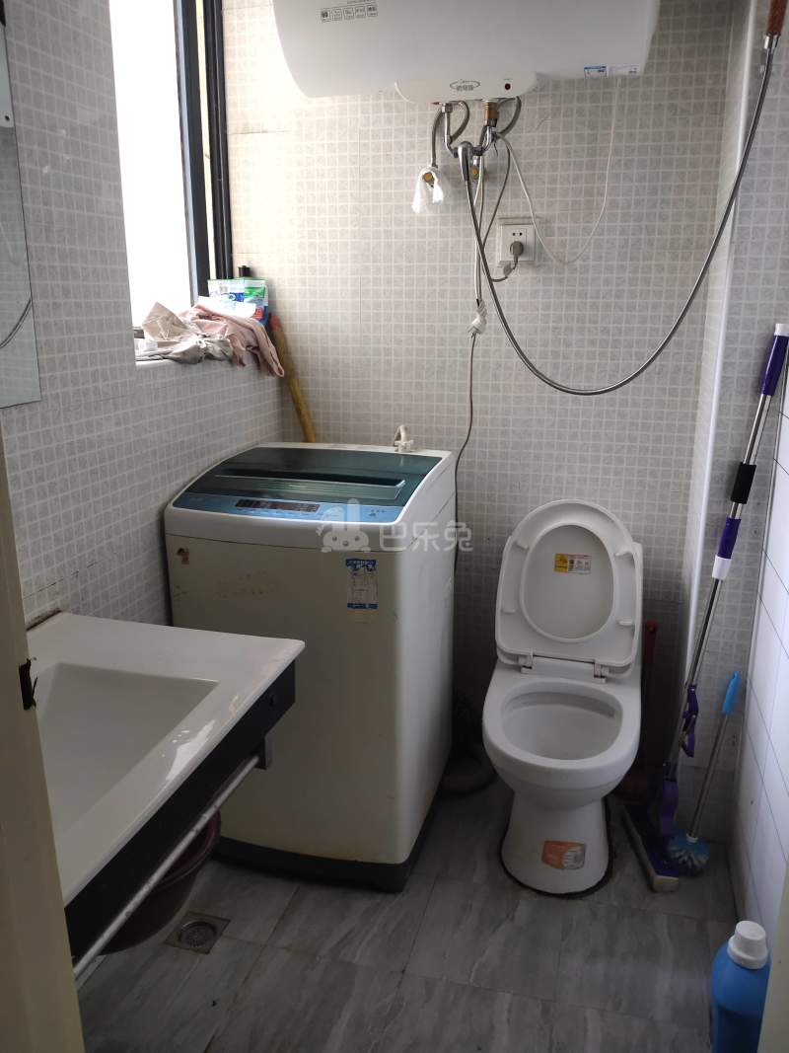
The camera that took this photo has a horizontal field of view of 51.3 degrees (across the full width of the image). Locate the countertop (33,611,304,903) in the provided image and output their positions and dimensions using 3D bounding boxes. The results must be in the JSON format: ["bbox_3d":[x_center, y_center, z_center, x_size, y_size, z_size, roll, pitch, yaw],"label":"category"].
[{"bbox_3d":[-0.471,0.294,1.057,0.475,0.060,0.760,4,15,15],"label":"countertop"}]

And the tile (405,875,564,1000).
[{"bbox_3d":[0.199,0.867,1.746,0.300,0.010,0.300,4,15,14],"label":"tile"}]

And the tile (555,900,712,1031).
[{"bbox_3d":[0.483,0.885,1.681,0.300,0.010,0.300,4,15,14],"label":"tile"}]

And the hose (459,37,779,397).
[{"bbox_3d":[0.433,-0.626,1.755,0.620,0.690,0.100,6,16,20],"label":"hose"}]

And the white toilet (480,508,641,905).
[{"bbox_3d":[0.409,0.387,1.958,0.365,0.812,0.700,4,15,13],"label":"white toilet"}]

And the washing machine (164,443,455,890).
[{"bbox_3d":[-0.168,0.311,2.058,0.535,0.928,0.540,4,16,13],"label":"washing machine"}]

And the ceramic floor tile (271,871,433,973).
[{"bbox_3d":[-0.087,0.849,1.811,0.300,0.010,0.300,4,15,14],"label":"ceramic floor tile"}]

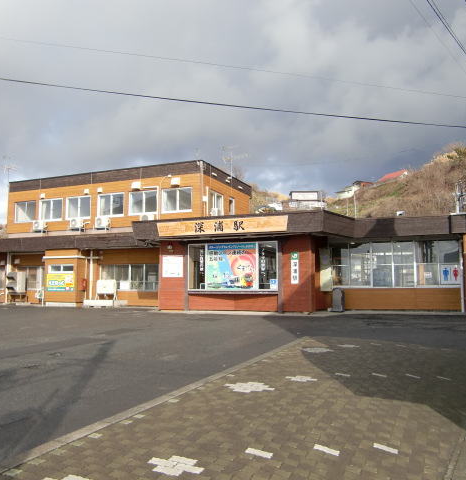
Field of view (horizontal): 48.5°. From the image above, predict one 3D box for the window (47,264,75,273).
[{"bbox_3d":[-8.622,1.473,26.040,1.686,0.447,0.100,-2,-6,24],"label":"window"}]

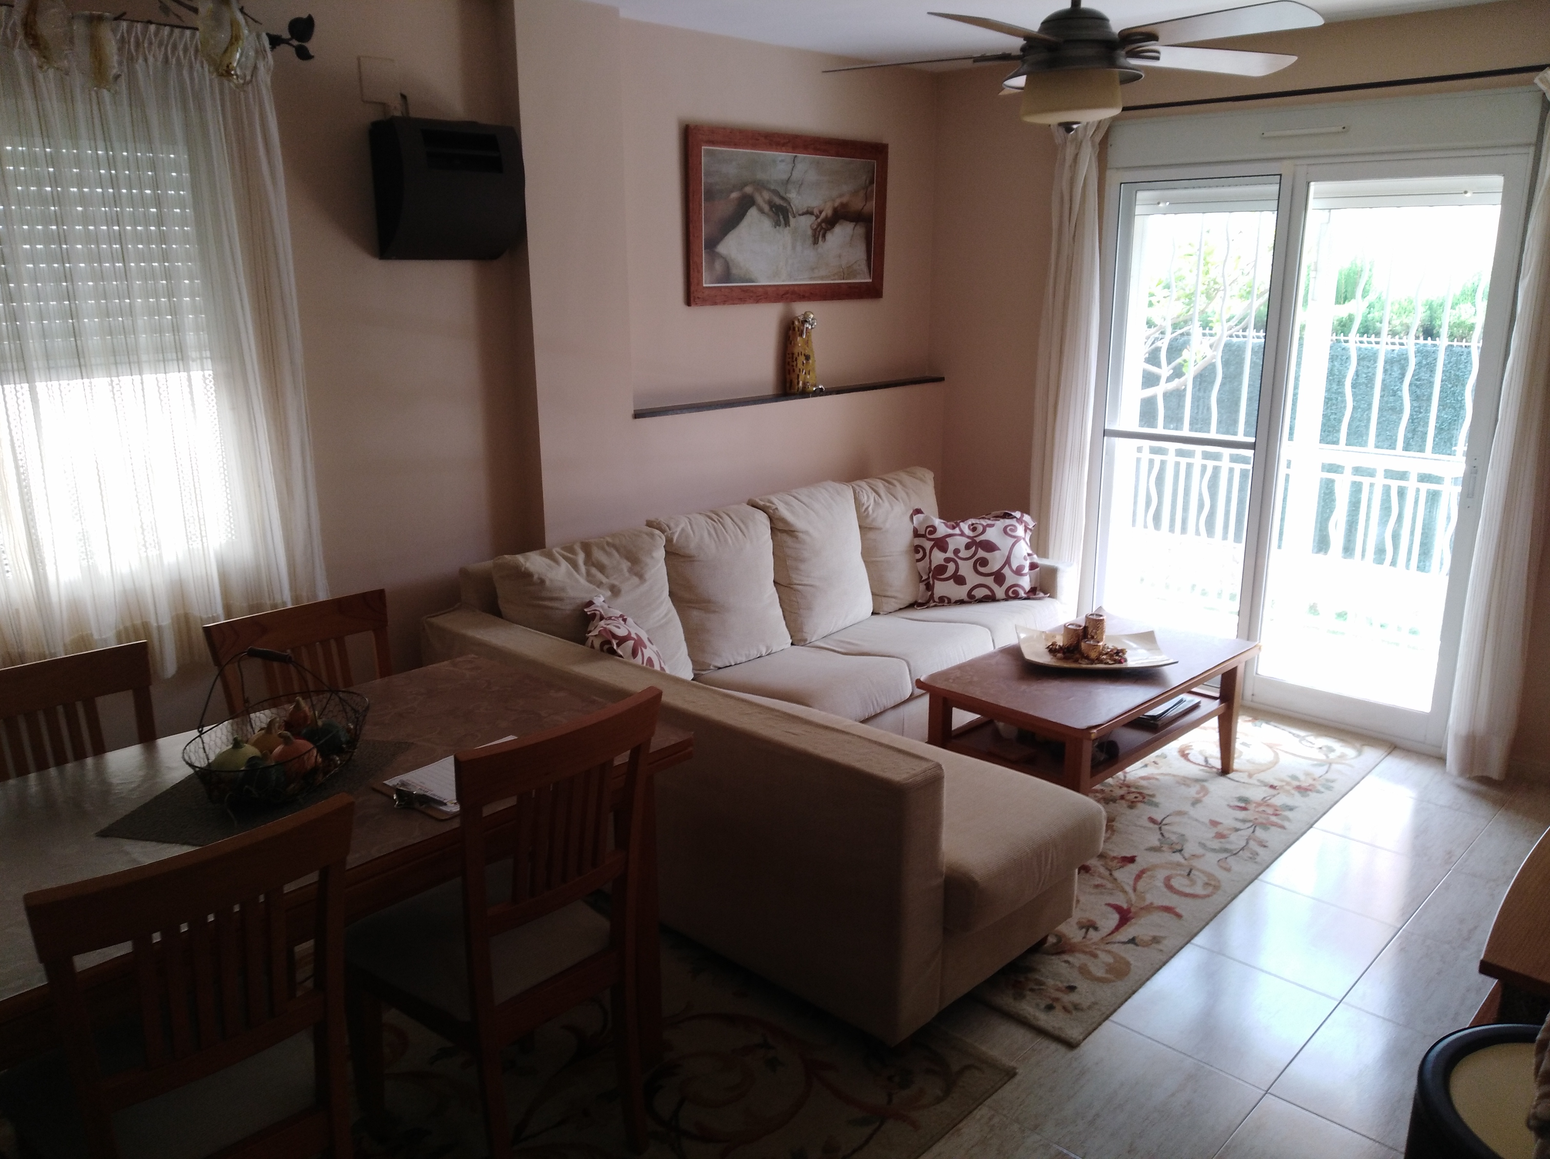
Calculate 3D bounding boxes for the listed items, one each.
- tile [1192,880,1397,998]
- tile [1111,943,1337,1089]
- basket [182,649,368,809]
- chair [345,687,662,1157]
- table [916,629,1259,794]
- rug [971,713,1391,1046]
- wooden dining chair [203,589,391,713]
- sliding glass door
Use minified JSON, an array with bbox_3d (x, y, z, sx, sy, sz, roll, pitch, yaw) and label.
[{"bbox_3d":[1.339,0.931,3.065,0.440,0.011,0.446,13,20,43],"label":"tile"},{"bbox_3d":[1.032,1.012,2.760,0.440,0.011,0.446,13,20,43],"label":"tile"},{"bbox_3d":[-0.929,0.245,2.177,0.257,0.242,0.390,2,15,11],"label":"basket"},{"bbox_3d":[-0.510,0.661,2.180,0.548,0.972,0.421,13,20,43],"label":"chair"},{"bbox_3d":[1.034,0.491,3.823,0.632,0.454,1.087,13,20,43],"label":"table"},{"bbox_3d":[0.879,0.677,3.869,1.542,0.014,2.219,14,21,43],"label":"rug"},{"bbox_3d":[-0.914,0.559,2.594,0.484,0.959,0.425,14,21,43],"label":"wooden dining chair"},{"bbox_3d":[1.827,-0.475,4.277,1.428,1.996,0.089,14,21,43],"label":"sliding glass door"}]

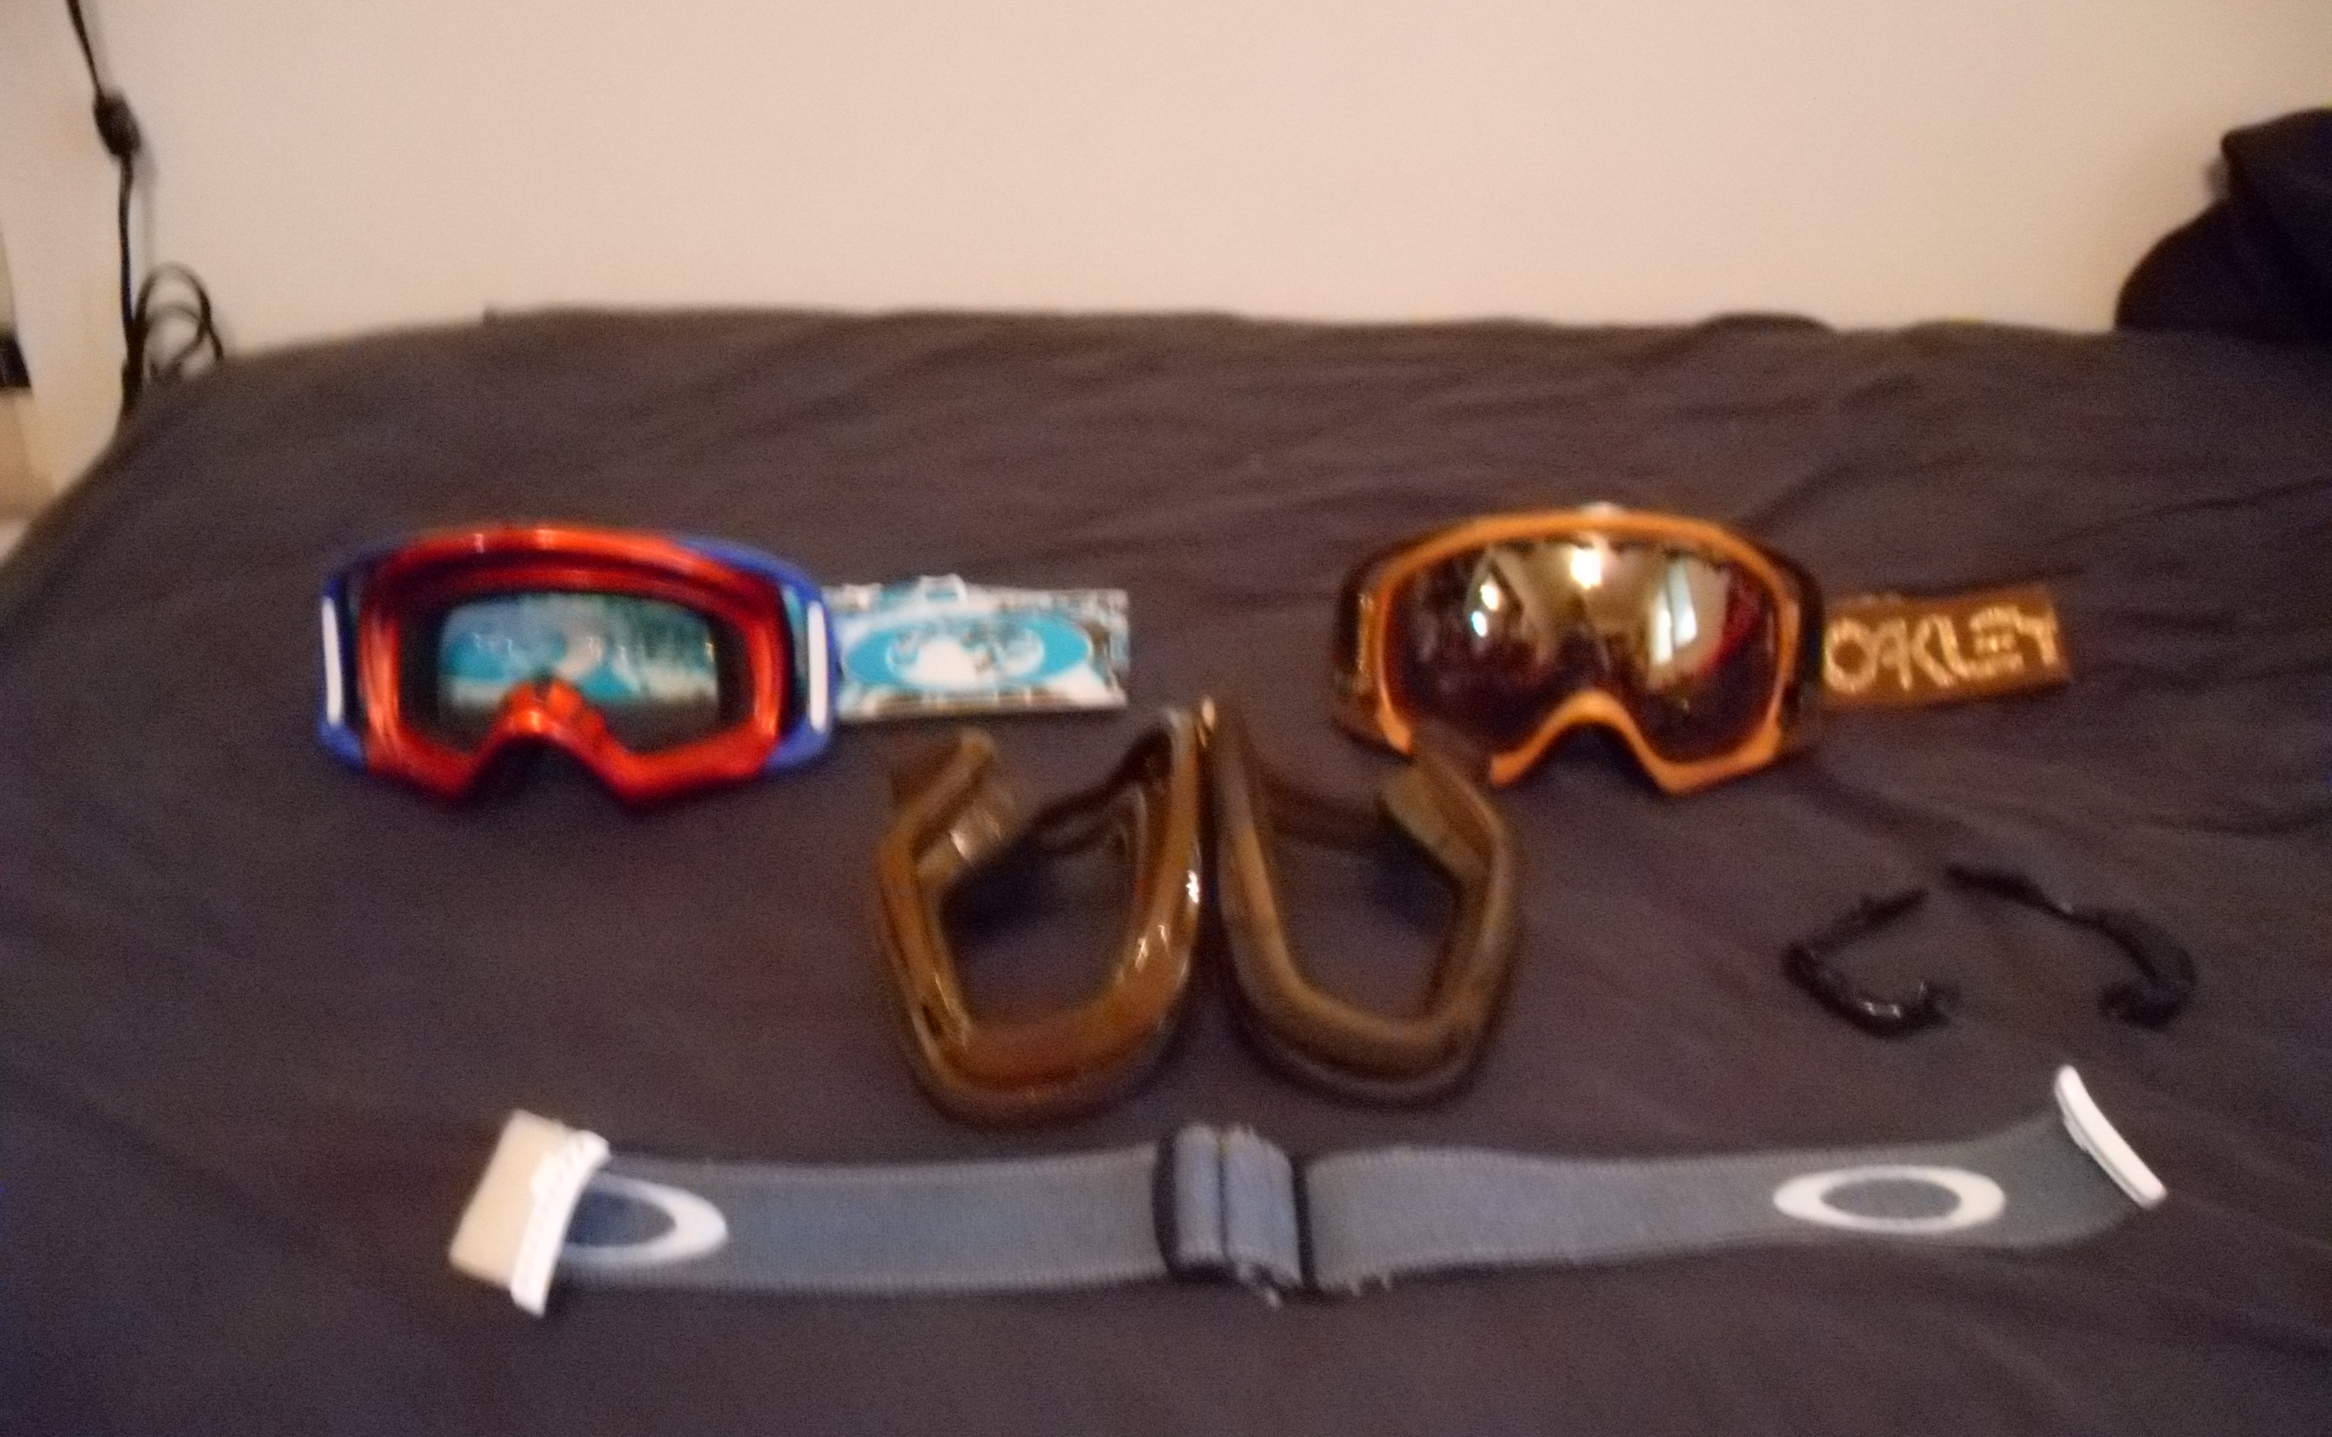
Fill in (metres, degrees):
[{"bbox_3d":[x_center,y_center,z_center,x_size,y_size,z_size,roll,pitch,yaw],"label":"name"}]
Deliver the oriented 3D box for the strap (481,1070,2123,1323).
[{"bbox_3d":[0.040,0.132,0.662,0.463,0.025,0.050,-2,33,-3],"label":"strap"}]

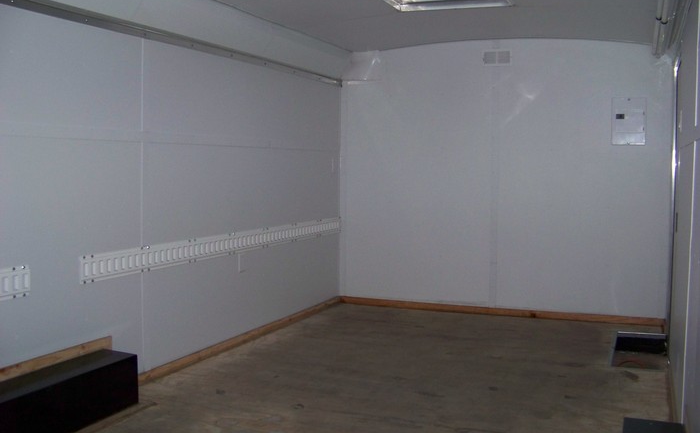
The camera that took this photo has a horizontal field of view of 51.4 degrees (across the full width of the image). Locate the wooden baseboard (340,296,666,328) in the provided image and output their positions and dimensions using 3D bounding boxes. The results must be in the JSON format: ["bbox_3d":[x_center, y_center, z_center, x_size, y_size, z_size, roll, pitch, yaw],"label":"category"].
[{"bbox_3d":[1.079,0.725,5.525,2.470,0.056,0.026,2,4,20],"label":"wooden baseboard"}]

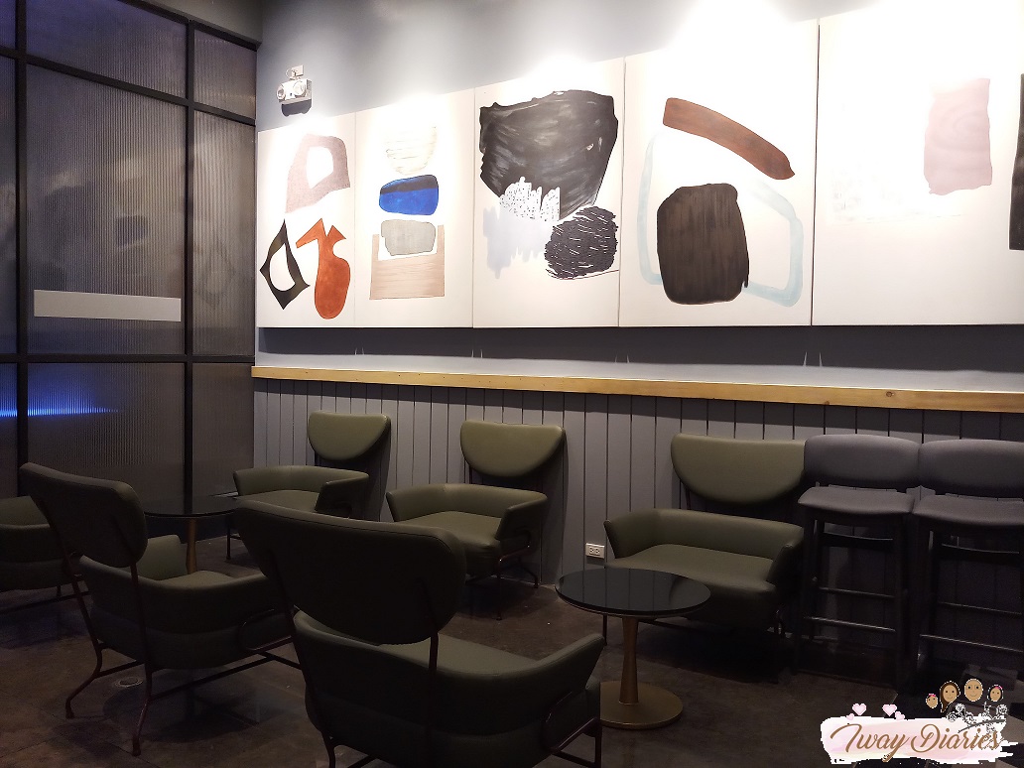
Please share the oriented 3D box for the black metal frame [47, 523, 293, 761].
[{"bbox_3d":[-1.288,0.849,3.143,0.806,0.775,0.685,2,3,35],"label":"black metal frame"}]

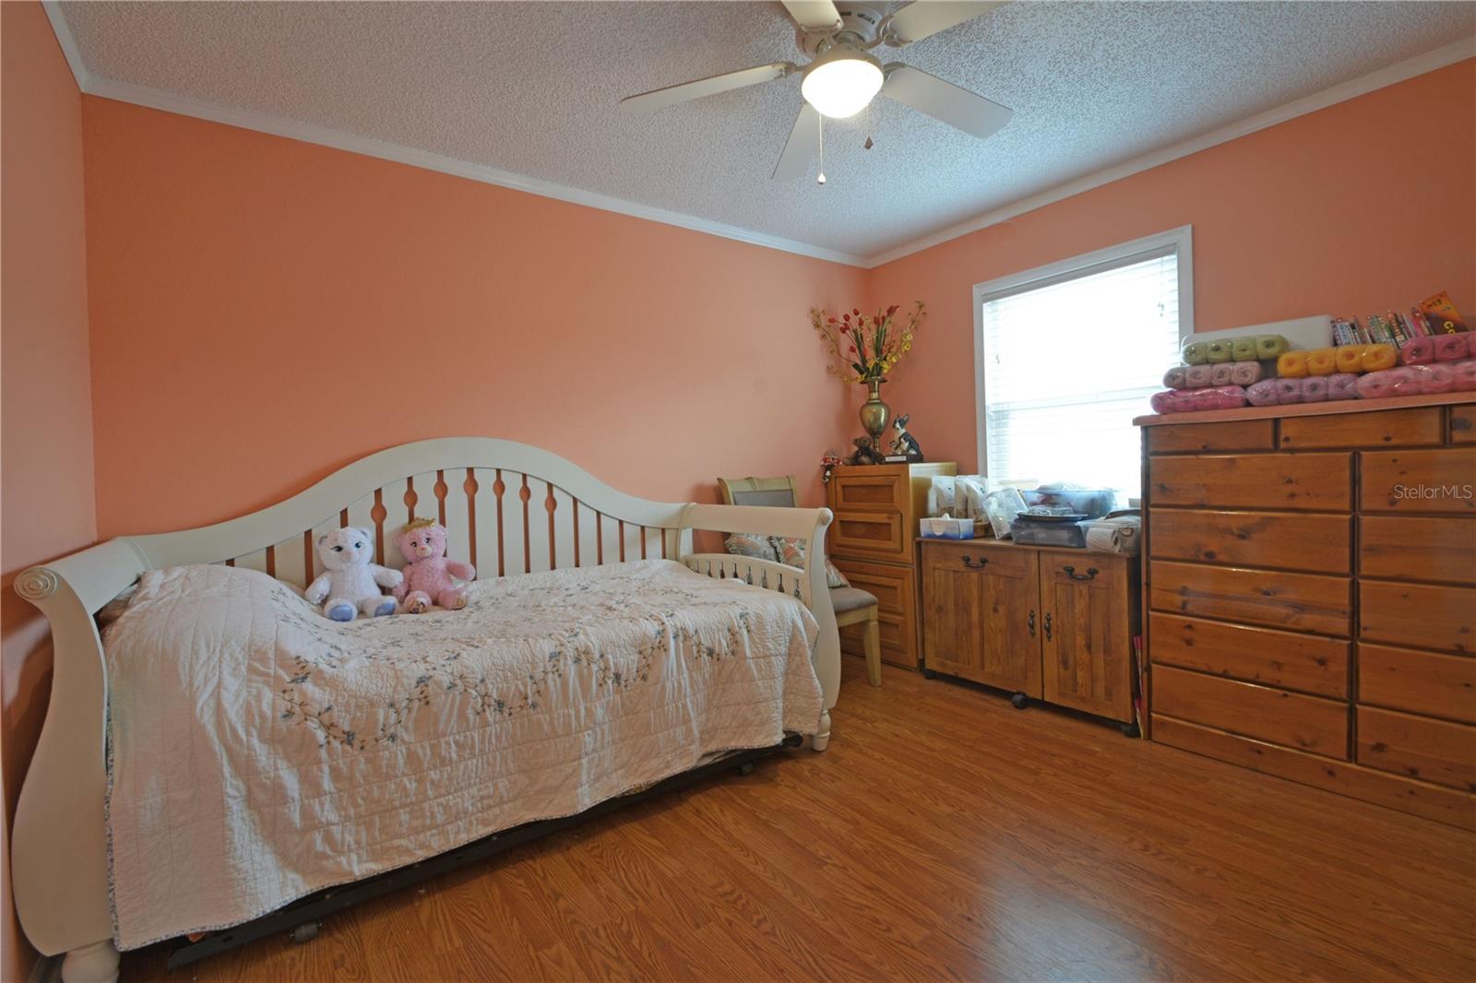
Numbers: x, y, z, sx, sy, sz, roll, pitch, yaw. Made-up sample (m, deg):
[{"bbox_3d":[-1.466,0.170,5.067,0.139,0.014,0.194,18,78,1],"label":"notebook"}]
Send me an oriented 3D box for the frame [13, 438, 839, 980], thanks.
[{"bbox_3d":[-0.804,0.425,2.236,2.210,1.275,1.020,-3,2,-35],"label":"frame"}]

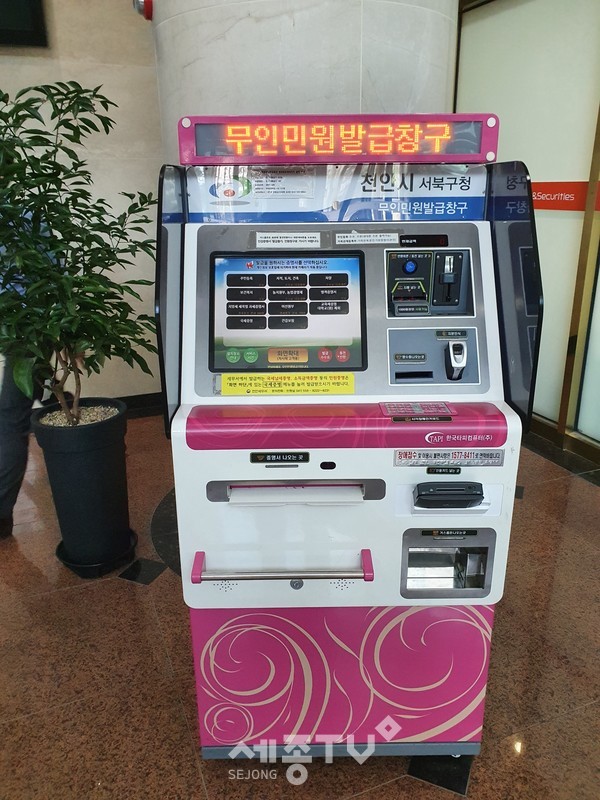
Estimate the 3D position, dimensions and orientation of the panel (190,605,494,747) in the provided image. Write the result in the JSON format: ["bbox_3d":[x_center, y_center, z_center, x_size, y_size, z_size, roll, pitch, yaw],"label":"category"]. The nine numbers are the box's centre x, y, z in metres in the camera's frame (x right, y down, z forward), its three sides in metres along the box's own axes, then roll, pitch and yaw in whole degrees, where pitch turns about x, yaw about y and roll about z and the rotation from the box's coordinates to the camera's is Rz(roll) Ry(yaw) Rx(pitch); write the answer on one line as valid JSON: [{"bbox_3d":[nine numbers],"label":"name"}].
[{"bbox_3d":[0.104,0.675,1.481,0.716,0.424,0.020,-1,18,0],"label":"panel"}]

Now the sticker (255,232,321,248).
[{"bbox_3d":[-0.027,-0.374,1.408,0.150,0.038,0.006,-1,-10,0],"label":"sticker"}]

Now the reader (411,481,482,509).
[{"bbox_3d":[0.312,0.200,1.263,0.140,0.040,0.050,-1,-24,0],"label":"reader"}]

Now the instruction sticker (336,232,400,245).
[{"bbox_3d":[0.160,-0.378,1.409,0.148,0.026,0.006,-1,-10,0],"label":"instruction sticker"}]

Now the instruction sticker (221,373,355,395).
[{"bbox_3d":[-0.027,-0.035,1.350,0.299,0.051,0.006,-1,-10,0],"label":"instruction sticker"}]

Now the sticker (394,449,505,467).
[{"bbox_3d":[0.314,0.122,1.262,0.232,0.038,0.006,-1,18,0],"label":"sticker"}]

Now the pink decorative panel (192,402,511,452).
[{"bbox_3d":[0.098,0.054,1.289,0.663,0.072,0.095,-1,18,0],"label":"pink decorative panel"}]

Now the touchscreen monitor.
[{"bbox_3d":[-0.027,-0.202,1.391,0.360,0.290,0.030,-1,-10,0],"label":"touchscreen monitor"}]

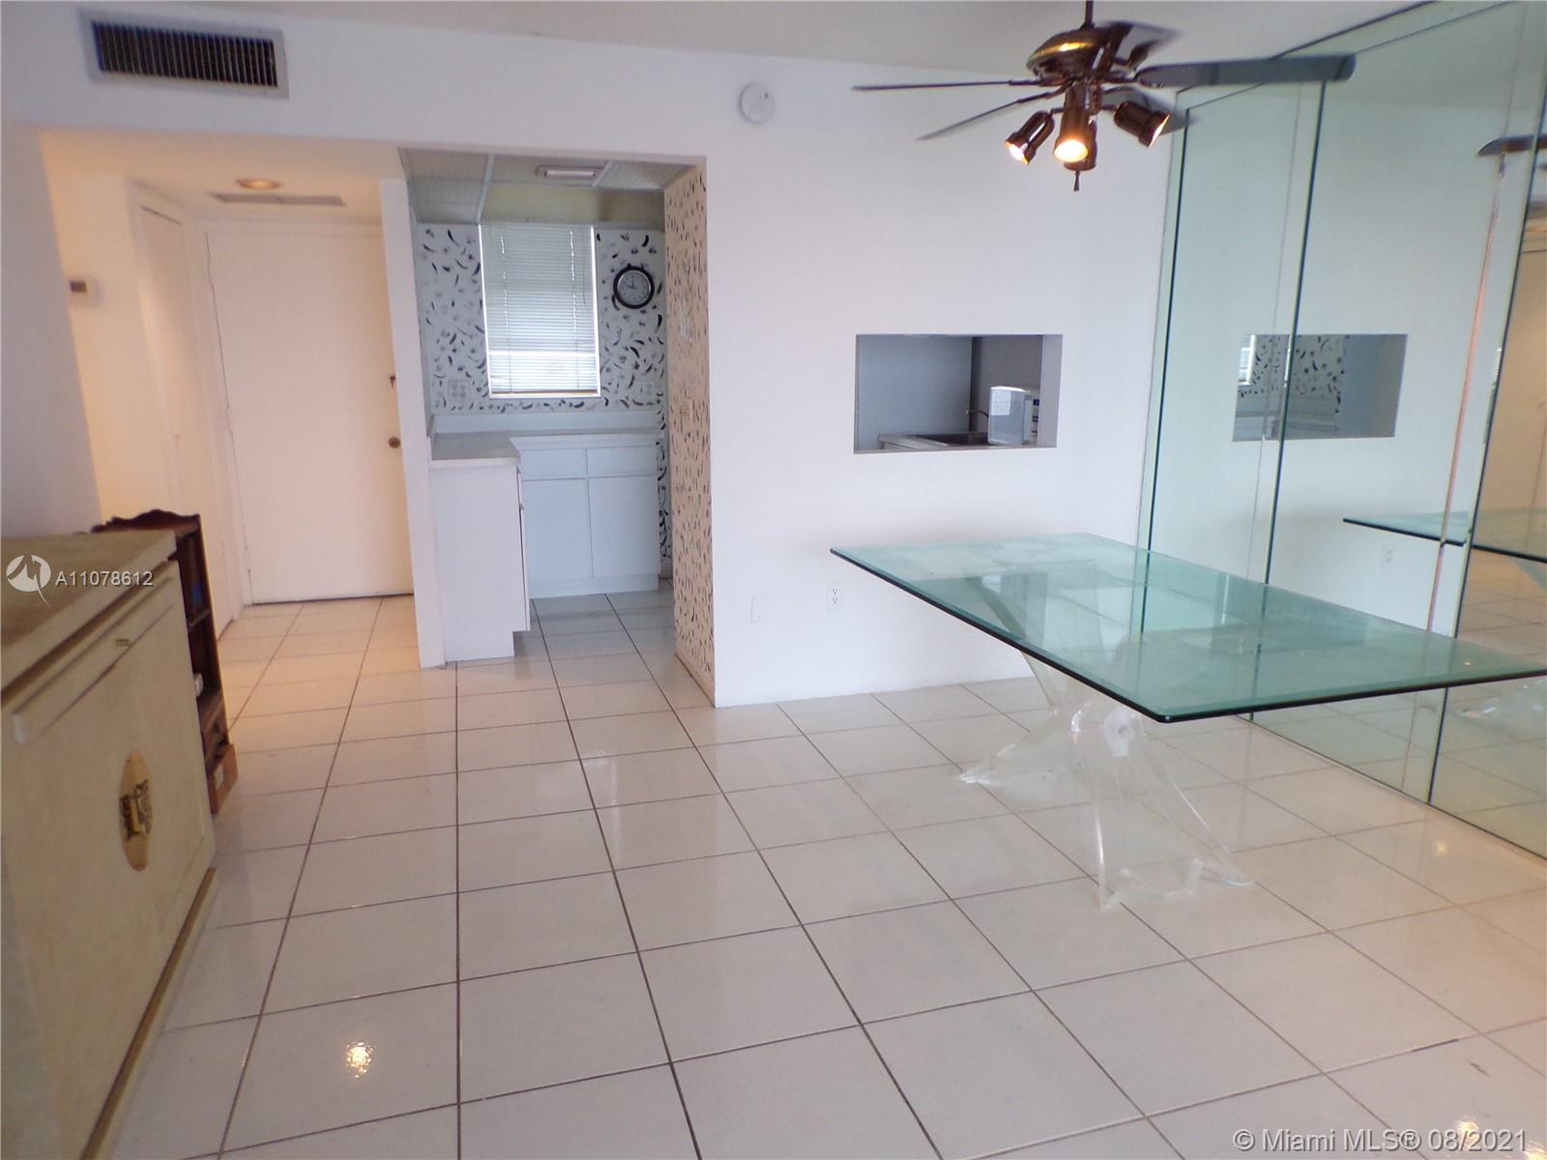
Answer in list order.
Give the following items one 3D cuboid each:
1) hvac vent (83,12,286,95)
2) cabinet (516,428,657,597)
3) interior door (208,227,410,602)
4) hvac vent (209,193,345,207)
[{"bbox_3d":[-1.813,-1.623,3.317,0.560,0.205,0.030,-4,13,-15],"label":"hvac vent"},{"bbox_3d":[-1.086,-0.403,6.256,0.810,0.920,0.350,-4,13,-15],"label":"cabinet"},{"bbox_3d":[-2.507,-0.864,5.925,0.900,2.000,0.050,-4,13,-15],"label":"interior door"},{"bbox_3d":[-2.198,-1.701,4.800,0.520,0.025,0.370,-4,13,-15],"label":"hvac vent"}]

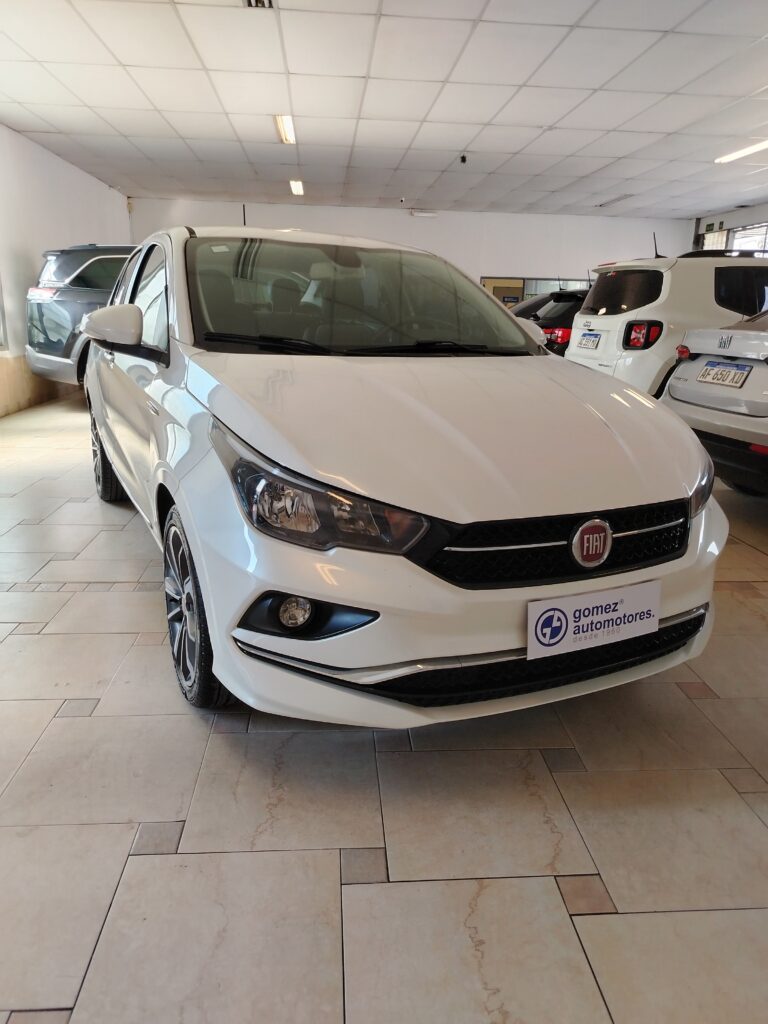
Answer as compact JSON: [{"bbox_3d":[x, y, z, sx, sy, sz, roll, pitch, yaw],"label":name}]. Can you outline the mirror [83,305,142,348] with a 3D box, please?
[{"bbox_3d":[-0.927,-0.636,2.437,0.205,0.150,0.150,-6,17,-25],"label":"mirror"}]

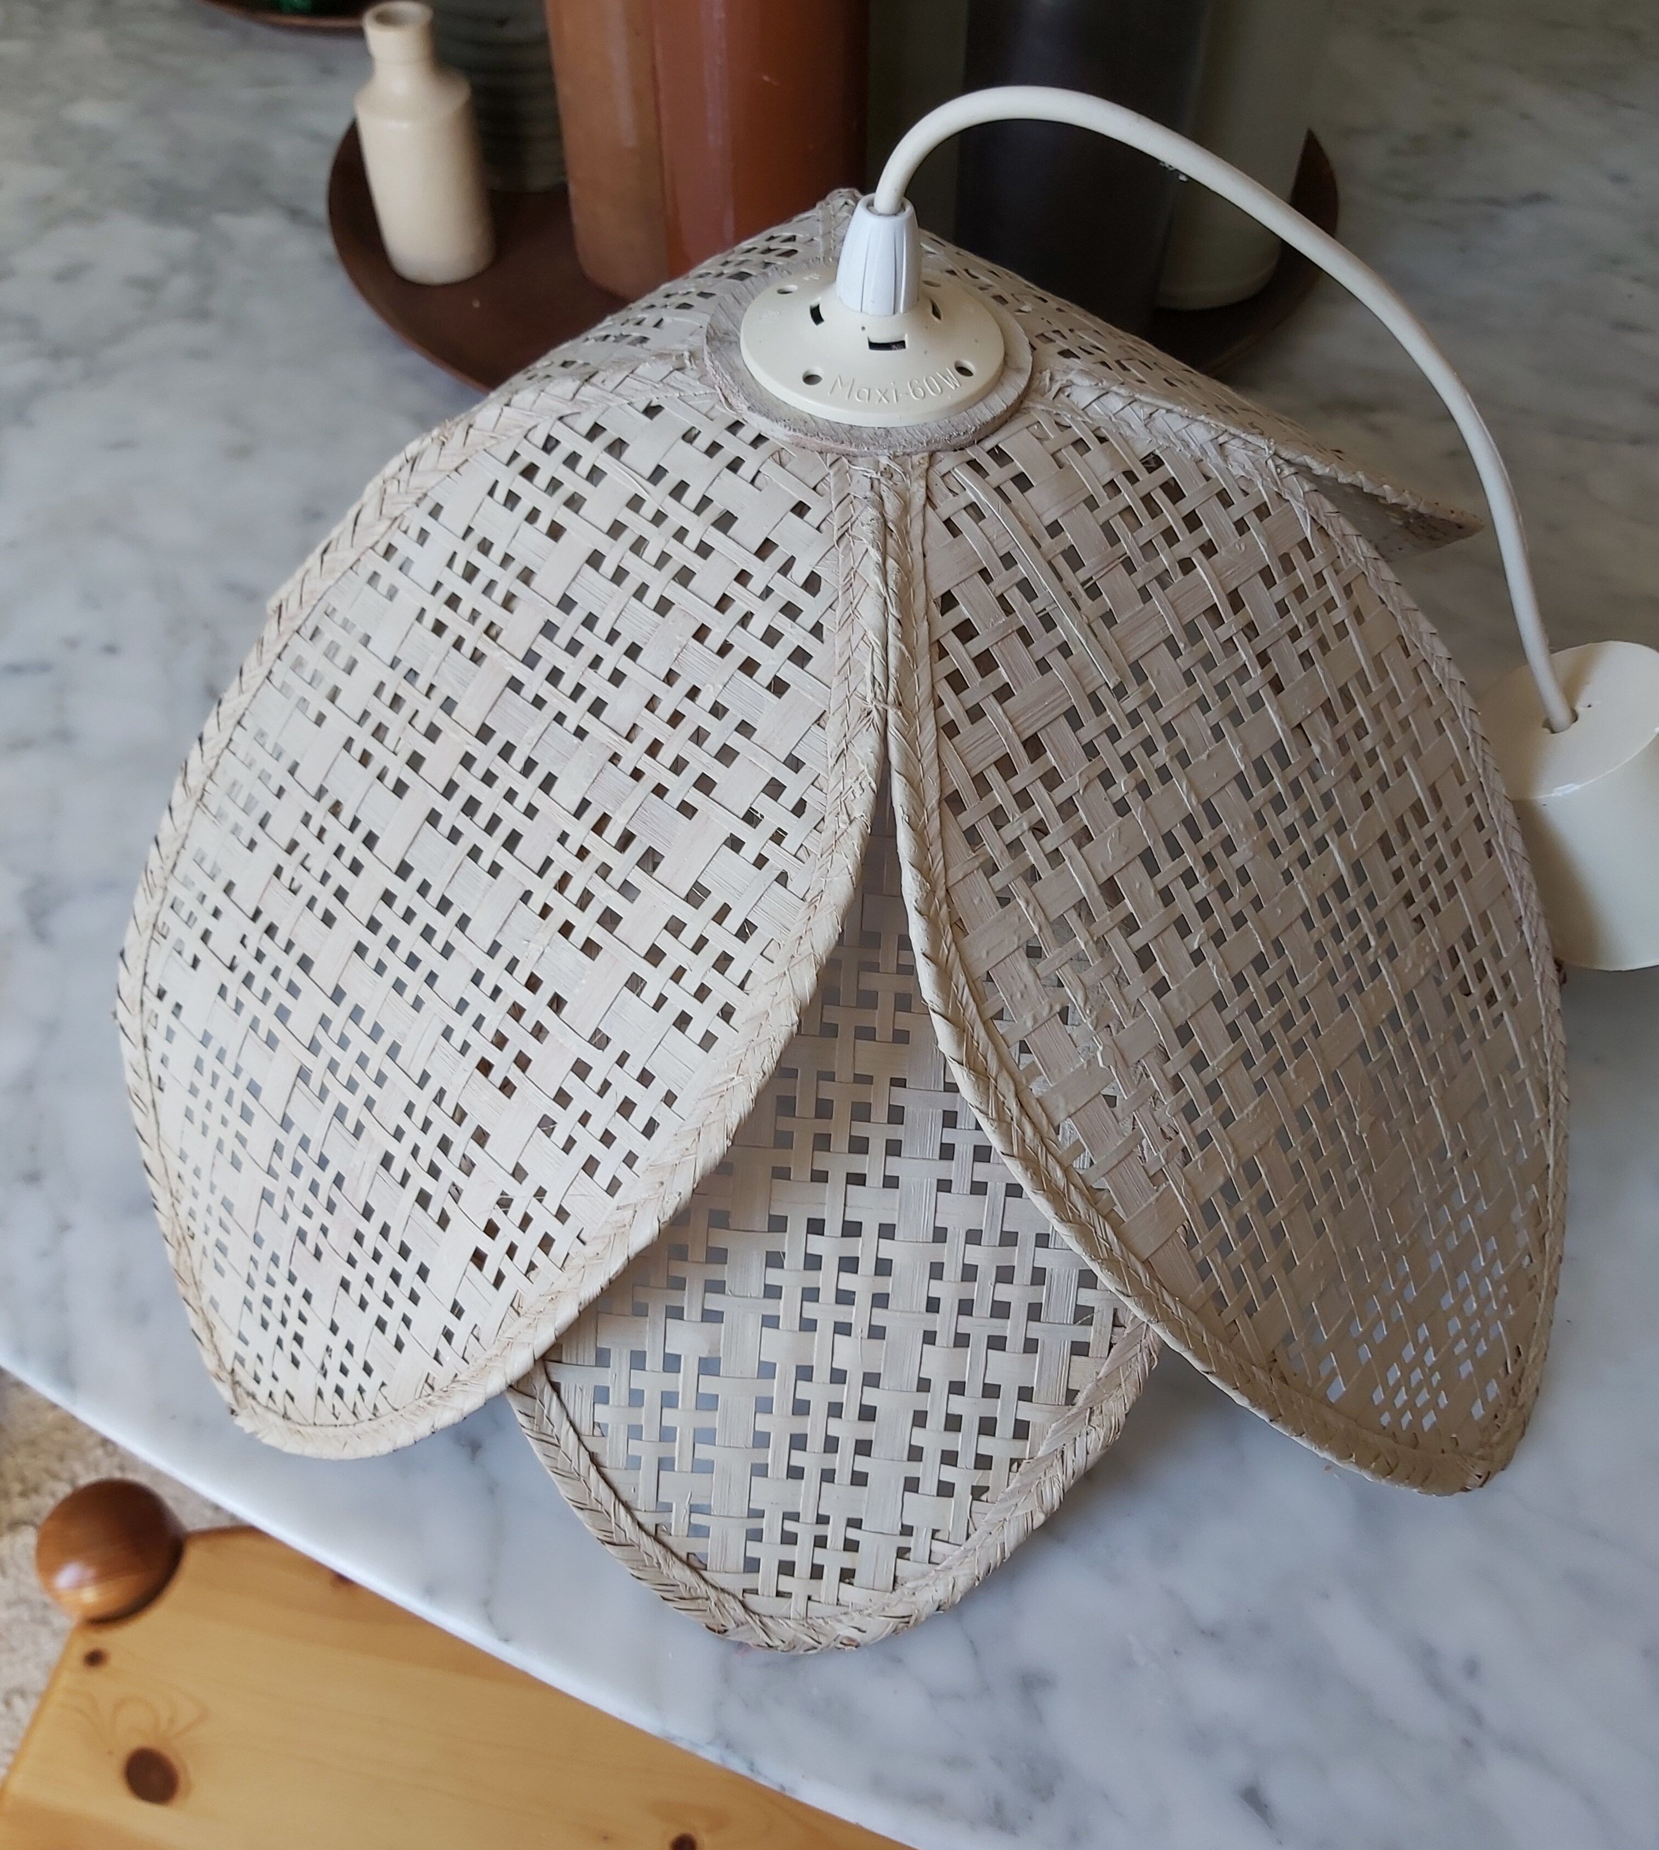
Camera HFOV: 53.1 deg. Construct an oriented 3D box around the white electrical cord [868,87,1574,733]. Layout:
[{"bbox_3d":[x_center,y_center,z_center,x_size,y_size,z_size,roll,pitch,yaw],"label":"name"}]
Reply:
[{"bbox_3d":[0.109,-0.116,0.408,0.200,0.175,0.030,3,51,3],"label":"white electrical cord"}]

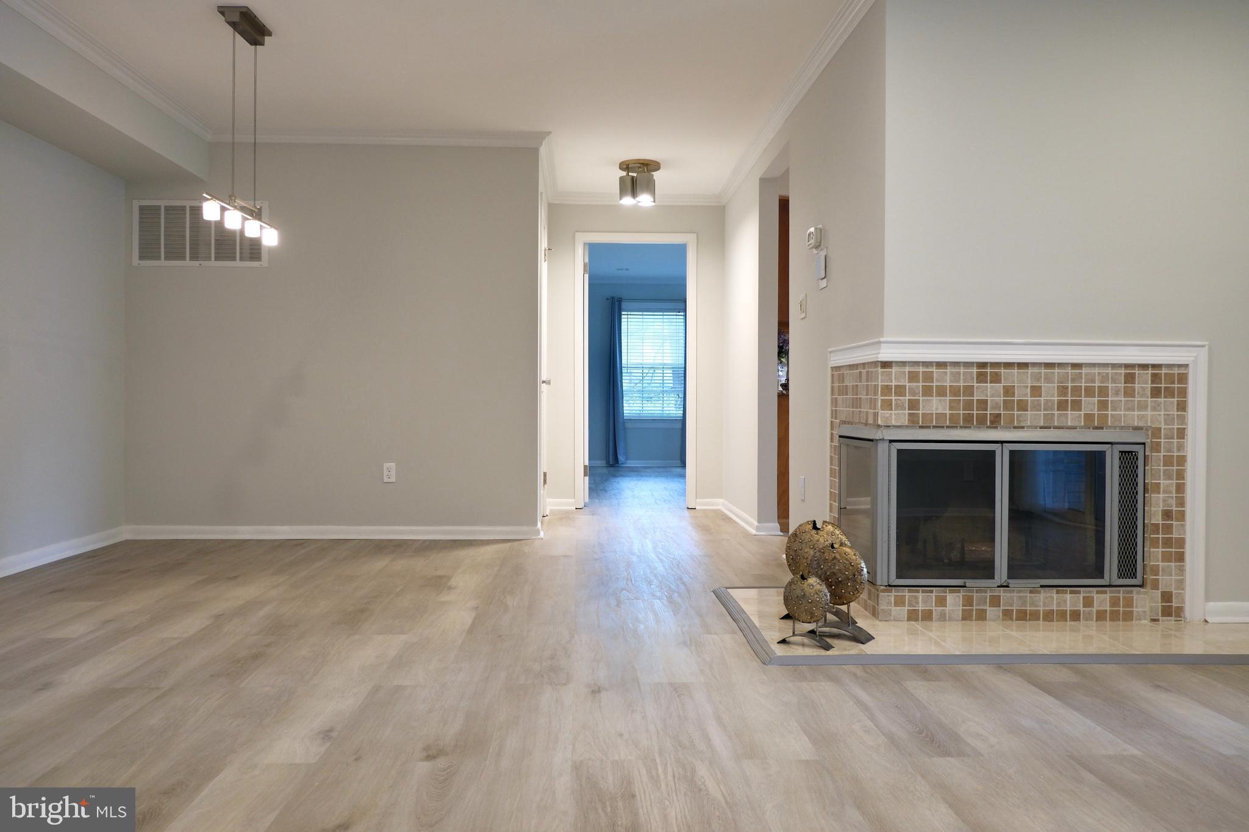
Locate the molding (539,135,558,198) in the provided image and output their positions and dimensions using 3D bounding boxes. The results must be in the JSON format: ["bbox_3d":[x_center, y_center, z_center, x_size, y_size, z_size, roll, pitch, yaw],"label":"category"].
[{"bbox_3d":[-0.507,-1.667,6.423,0.079,0.075,1.718,0,1,-2],"label":"molding"}]

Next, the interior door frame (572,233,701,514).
[{"bbox_3d":[0.086,-0.349,7.353,0.966,2.154,0.133,0,1,-2],"label":"interior door frame"}]

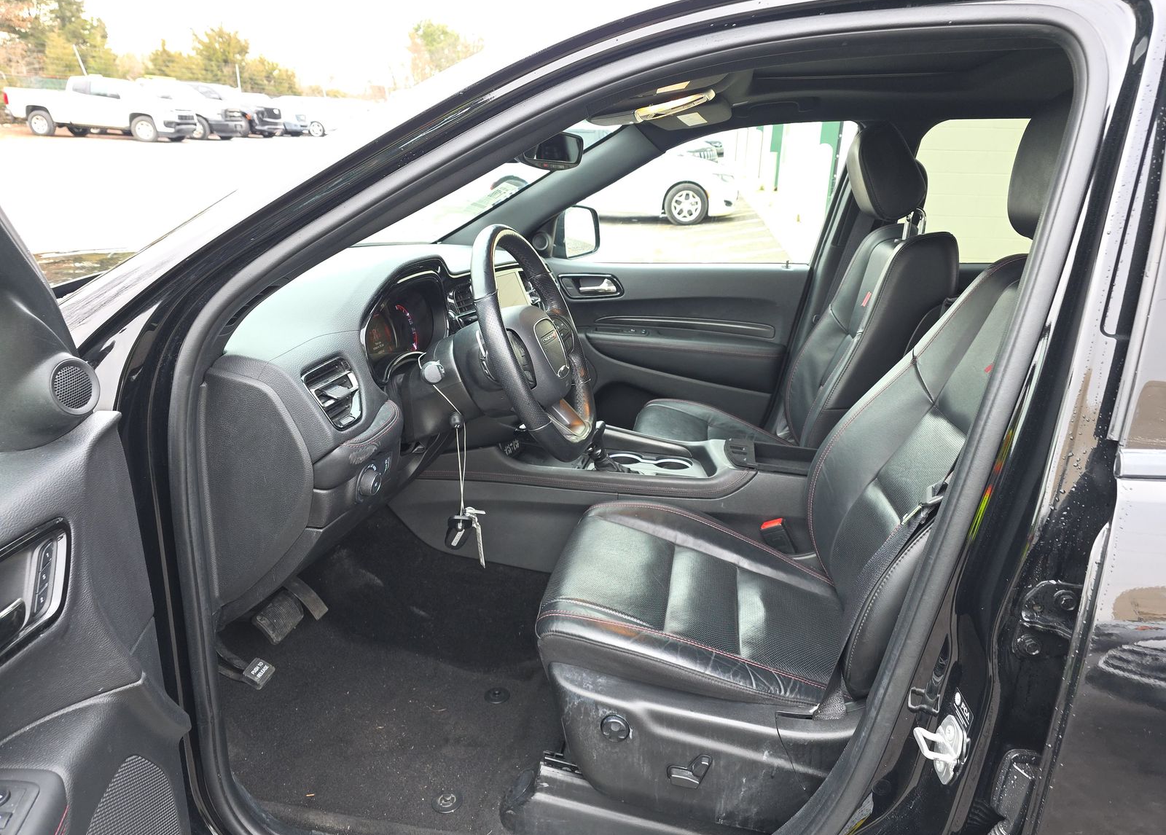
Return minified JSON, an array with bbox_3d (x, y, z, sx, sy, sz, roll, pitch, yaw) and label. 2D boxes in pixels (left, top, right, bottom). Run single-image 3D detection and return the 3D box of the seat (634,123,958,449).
[{"bbox_3d":[0.482,-0.183,1.899,0.720,1.030,0.540,6,21,9],"label":"seat"}]

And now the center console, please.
[{"bbox_3d":[0.123,0.144,1.680,1.050,0.370,0.260,6,21,9],"label":"center console"}]

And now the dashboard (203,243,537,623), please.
[{"bbox_3d":[-0.364,-0.173,1.656,0.500,0.470,1.490,6,21,9],"label":"dashboard"}]

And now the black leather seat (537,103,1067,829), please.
[{"bbox_3d":[0.365,0.079,1.181,0.825,1.060,0.545,6,21,9],"label":"black leather seat"}]

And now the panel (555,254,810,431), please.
[{"bbox_3d":[0.198,-0.199,2.325,0.860,0.560,0.150,6,21,9],"label":"panel"}]

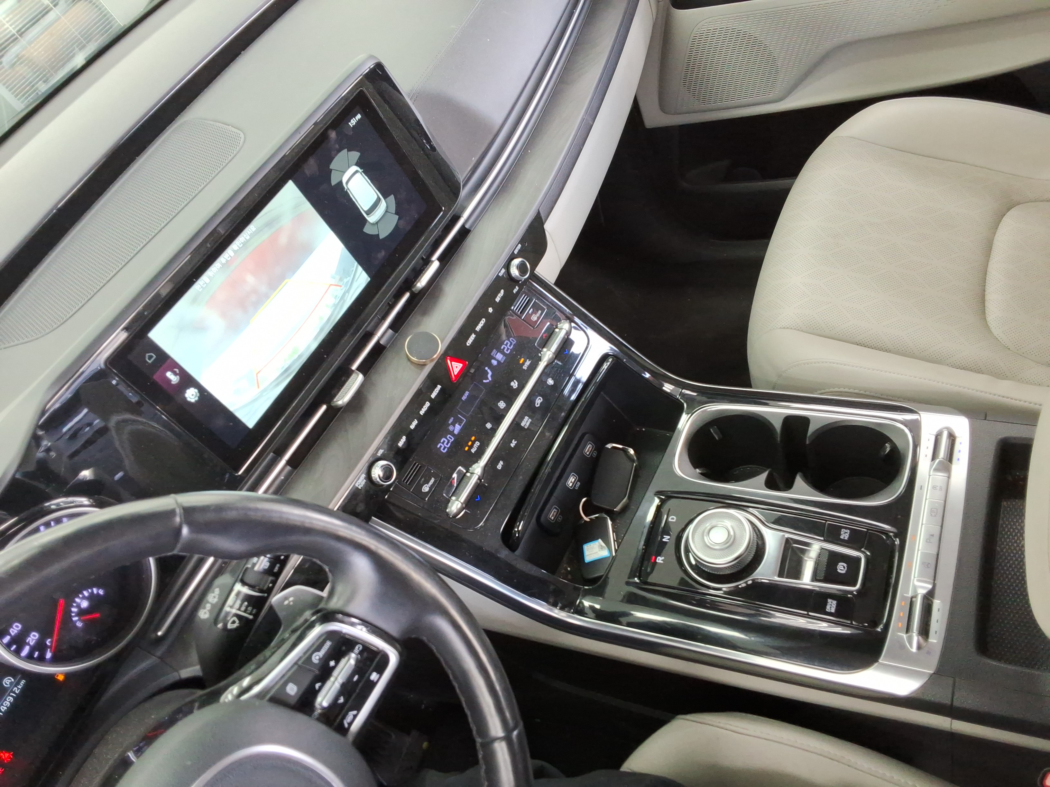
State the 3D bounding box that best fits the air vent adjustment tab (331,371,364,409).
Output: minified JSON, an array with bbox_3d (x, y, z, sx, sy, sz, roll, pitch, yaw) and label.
[{"bbox_3d":[-0.149,-0.003,0.718,0.010,0.009,0.036,14,58,32],"label":"air vent adjustment tab"}]

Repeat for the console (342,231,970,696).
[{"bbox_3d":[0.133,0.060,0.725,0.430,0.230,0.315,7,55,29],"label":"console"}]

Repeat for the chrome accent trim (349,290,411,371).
[{"bbox_3d":[-0.131,-0.058,0.771,0.007,0.007,0.096,13,58,33],"label":"chrome accent trim"}]

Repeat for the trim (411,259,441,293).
[{"bbox_3d":[-0.094,-0.111,0.804,0.011,0.010,0.041,13,58,33],"label":"trim"}]

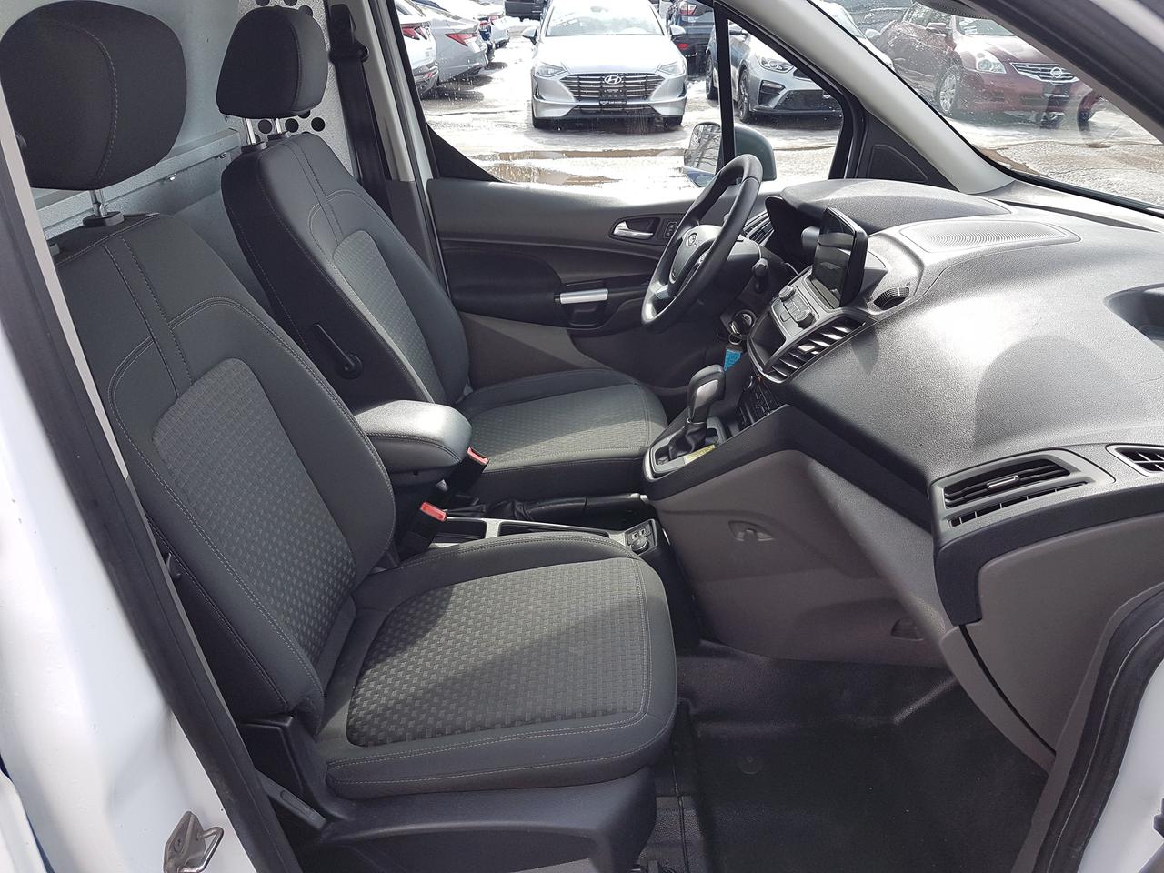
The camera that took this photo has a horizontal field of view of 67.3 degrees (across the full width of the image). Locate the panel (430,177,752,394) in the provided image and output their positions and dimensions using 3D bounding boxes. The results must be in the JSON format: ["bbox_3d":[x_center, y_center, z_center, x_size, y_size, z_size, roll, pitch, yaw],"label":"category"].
[{"bbox_3d":[0.081,-0.332,2.244,0.900,0.640,0.140,1,29,4],"label":"panel"}]

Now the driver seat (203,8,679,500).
[{"bbox_3d":[-0.236,-0.321,1.848,0.850,1.070,0.525,1,29,4],"label":"driver seat"}]

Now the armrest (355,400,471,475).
[{"bbox_3d":[-0.368,-0.006,1.652,0.310,0.090,0.135,1,29,4],"label":"armrest"}]

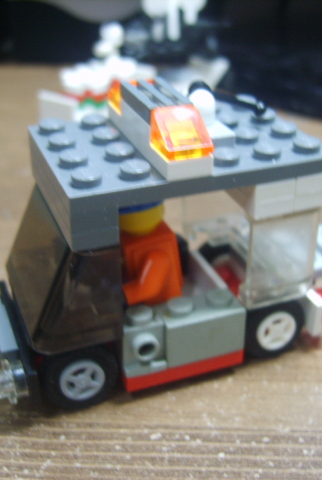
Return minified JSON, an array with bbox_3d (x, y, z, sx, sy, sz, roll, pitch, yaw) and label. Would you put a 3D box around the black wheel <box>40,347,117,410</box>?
[{"bbox_3d":[-0.015,0.024,0.118,0.014,0.014,0.006,-11,31,-18],"label":"black wheel"}]

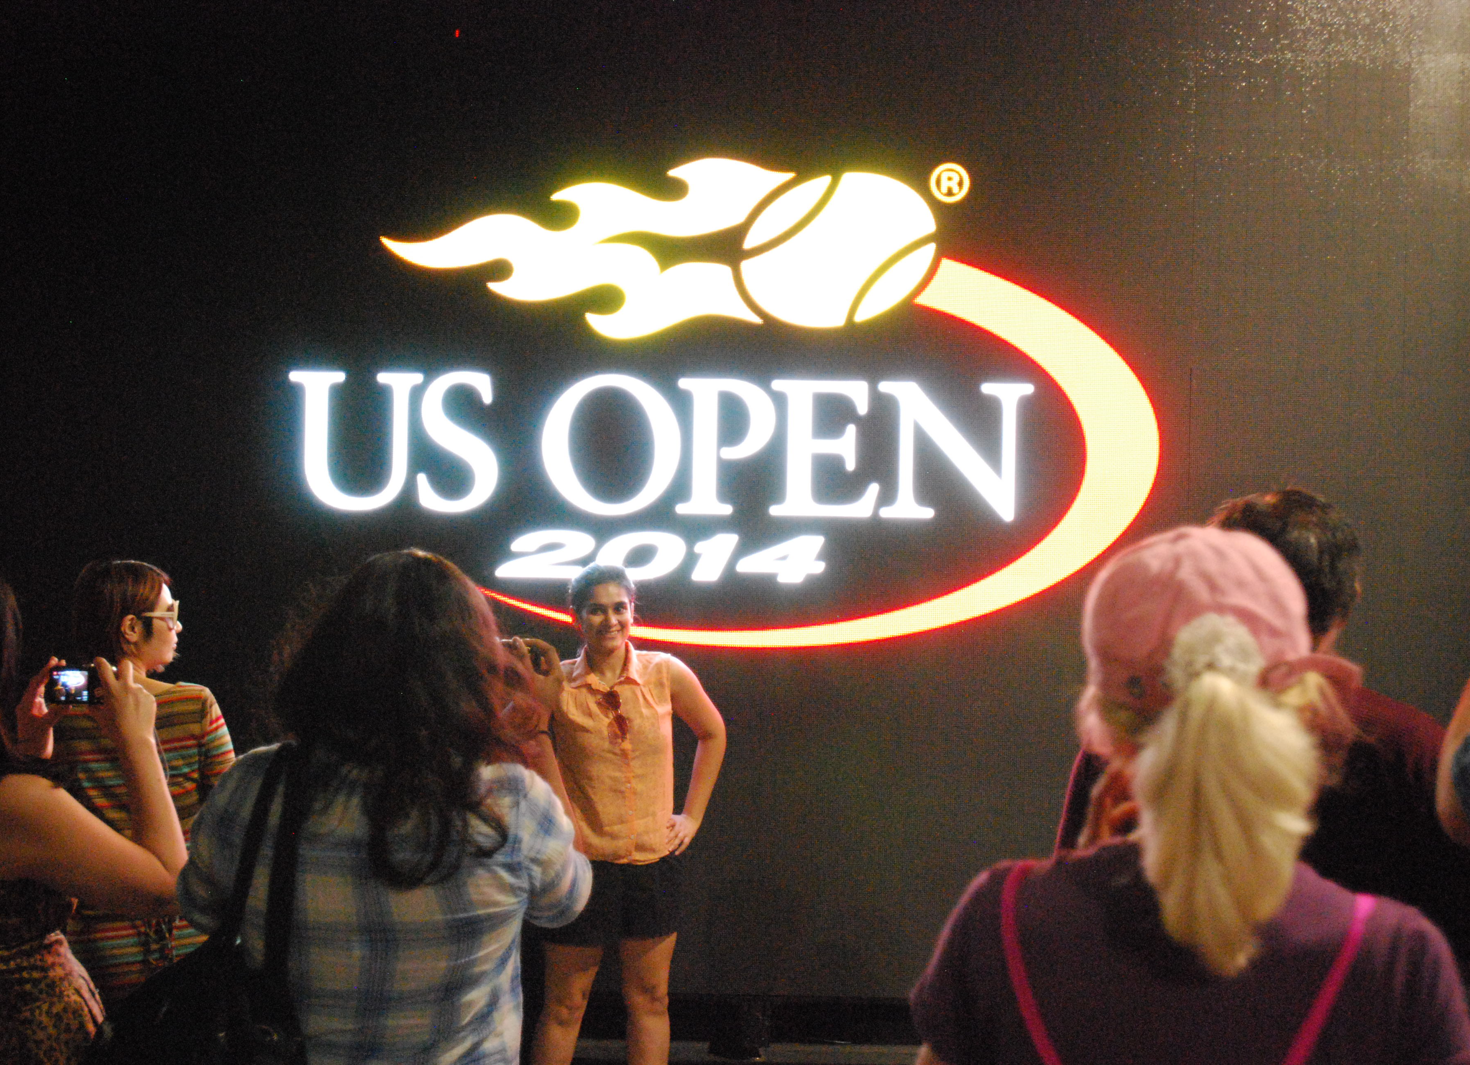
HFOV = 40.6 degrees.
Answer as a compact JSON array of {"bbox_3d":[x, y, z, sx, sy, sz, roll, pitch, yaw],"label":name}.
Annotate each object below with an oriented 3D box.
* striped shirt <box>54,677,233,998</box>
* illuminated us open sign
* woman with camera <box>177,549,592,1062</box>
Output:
[{"bbox_3d":[-1.276,0.632,4.300,0.400,0.700,0.250,1,0,8],"label":"striped shirt"},{"bbox_3d":[-0.033,-0.380,5.801,2.556,1.430,0.100,1,0,1],"label":"illuminated us open sign"},{"bbox_3d":[-0.464,0.849,2.580,0.490,1.655,0.480,1,0,8],"label":"woman with camera"}]

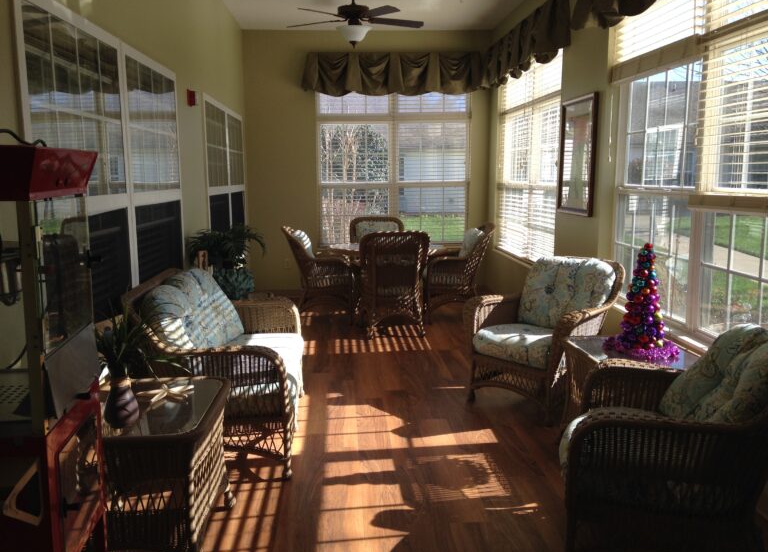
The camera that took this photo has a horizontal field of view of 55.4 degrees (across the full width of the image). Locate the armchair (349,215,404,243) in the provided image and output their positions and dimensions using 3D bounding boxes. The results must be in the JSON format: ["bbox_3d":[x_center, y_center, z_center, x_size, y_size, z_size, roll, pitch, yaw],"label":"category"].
[{"bbox_3d":[-0.072,-0.169,8.356,0.641,0.957,0.710,-1,8,-3],"label":"armchair"}]

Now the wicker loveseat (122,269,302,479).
[{"bbox_3d":[-0.891,0.456,4.211,0.818,0.929,1.404,-1,8,-3],"label":"wicker loveseat"}]

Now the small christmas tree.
[{"bbox_3d":[1.270,0.116,3.662,0.365,0.553,0.365,-1,8,-3],"label":"small christmas tree"}]

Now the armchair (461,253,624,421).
[{"bbox_3d":[1.037,0.367,4.712,0.779,0.908,0.750,-7,11,-41],"label":"armchair"}]

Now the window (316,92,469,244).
[{"bbox_3d":[0.123,-1.306,8.911,1.844,1.869,0.121,-1,8,-3],"label":"window"}]

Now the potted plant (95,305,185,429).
[{"bbox_3d":[-0.904,0.323,2.639,0.365,0.434,0.345,-1,8,-3],"label":"potted plant"}]

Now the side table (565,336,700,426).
[{"bbox_3d":[1.299,0.685,3.706,0.556,0.581,0.737,-1,8,-3],"label":"side table"}]

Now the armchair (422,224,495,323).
[{"bbox_3d":[0.758,-0.051,7.502,0.710,0.957,0.641,-1,8,-3],"label":"armchair"}]

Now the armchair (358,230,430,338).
[{"bbox_3d":[0.084,0.057,6.750,0.641,0.957,0.710,-1,8,-3],"label":"armchair"}]

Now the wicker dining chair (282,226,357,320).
[{"bbox_3d":[-0.652,-0.029,7.556,0.707,0.975,0.606,-1,8,-3],"label":"wicker dining chair"}]

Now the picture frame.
[{"bbox_3d":[1.459,-0.912,5.564,0.040,0.868,0.789,-1,8,-3],"label":"picture frame"}]

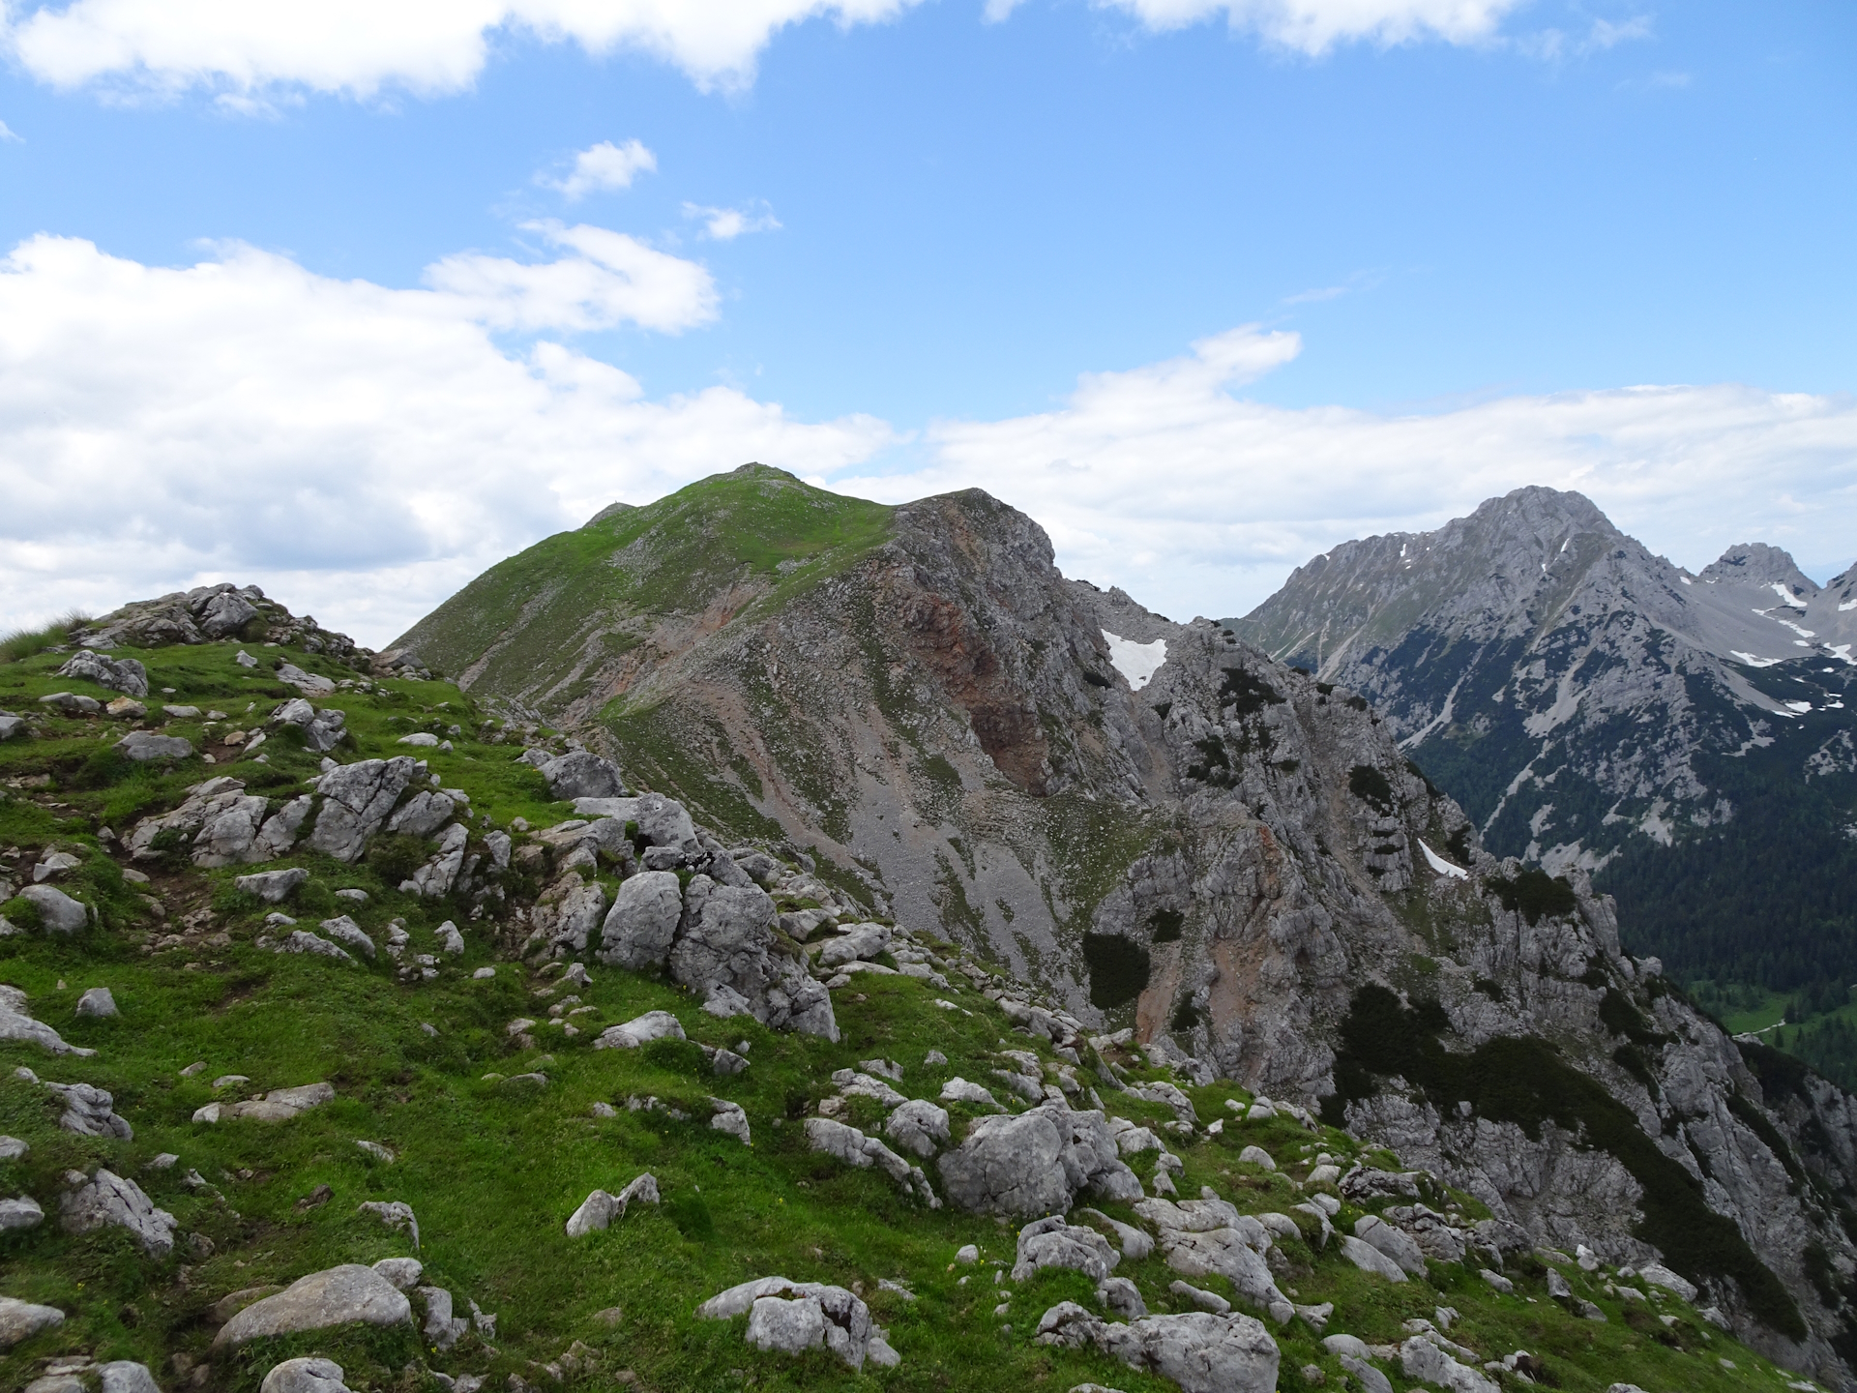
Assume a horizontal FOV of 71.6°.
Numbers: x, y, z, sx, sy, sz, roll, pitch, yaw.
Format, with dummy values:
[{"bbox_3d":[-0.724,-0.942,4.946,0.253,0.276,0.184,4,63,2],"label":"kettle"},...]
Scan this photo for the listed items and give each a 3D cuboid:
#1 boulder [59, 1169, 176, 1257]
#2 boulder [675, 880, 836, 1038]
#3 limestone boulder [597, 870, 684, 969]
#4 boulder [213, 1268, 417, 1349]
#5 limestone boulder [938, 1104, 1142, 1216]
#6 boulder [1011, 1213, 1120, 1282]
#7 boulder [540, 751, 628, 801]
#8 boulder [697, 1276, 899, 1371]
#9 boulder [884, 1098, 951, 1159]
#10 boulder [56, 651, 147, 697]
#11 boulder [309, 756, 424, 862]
[{"bbox_3d":[-2.519,1.605,4.000,0.347,0.260,0.260,-1,2,-32],"label":"boulder"},{"bbox_3d":[-0.937,1.399,6.900,0.842,0.871,0.674,0,2,-8],"label":"boulder"},{"bbox_3d":[-1.610,1.249,7.200,0.487,0.556,0.462,0,2,-13],"label":"limestone boulder"},{"bbox_3d":[-1.624,1.611,3.400,0.509,0.168,0.331,-1,2,-26],"label":"boulder"},{"bbox_3d":[0.451,1.872,5.200,0.785,0.423,0.565,0,2,5],"label":"limestone boulder"},{"bbox_3d":[0.484,1.929,4.500,0.356,0.223,0.267,0,2,6],"label":"boulder"},{"bbox_3d":[-2.944,0.682,11.000,0.721,0.433,0.577,0,2,-15],"label":"boulder"},{"bbox_3d":[-0.365,1.752,3.600,0.536,0.213,0.375,0,2,-6],"label":"boulder"},{"bbox_3d":[-0.047,1.877,5.600,0.282,0.256,0.239,0,2,0],"label":"boulder"},{"bbox_3d":[-8.670,-0.236,13.500,0.930,0.487,0.697,-1,2,-33],"label":"boulder"},{"bbox_3d":[-4.017,0.809,9.200,0.788,0.756,0.551,-1,2,-24],"label":"boulder"}]

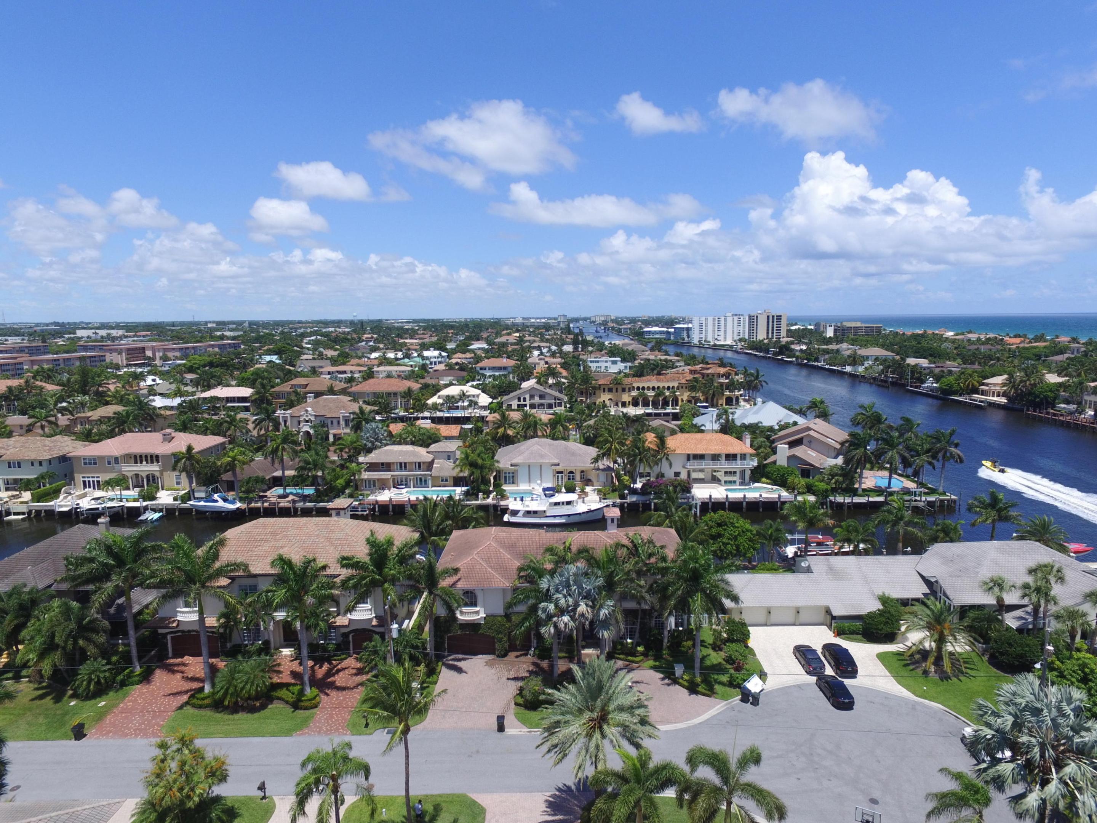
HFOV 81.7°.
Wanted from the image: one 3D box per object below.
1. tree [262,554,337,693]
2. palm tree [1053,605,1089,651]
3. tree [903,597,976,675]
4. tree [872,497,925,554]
[{"bbox_3d":[-22.655,19.465,57.494,7.420,13.010,7.190,0,9,0],"label":"tree"},{"bbox_3d":[53.562,22.867,65.110,3.775,5.839,3.775,0,9,0],"label":"palm tree"},{"bbox_3d":[39.558,22.479,64.362,8.065,7.074,8.065,0,9,0],"label":"tree"},{"bbox_3d":[47.869,16.497,86.595,7.350,9.760,7.130,0,9,0],"label":"tree"}]

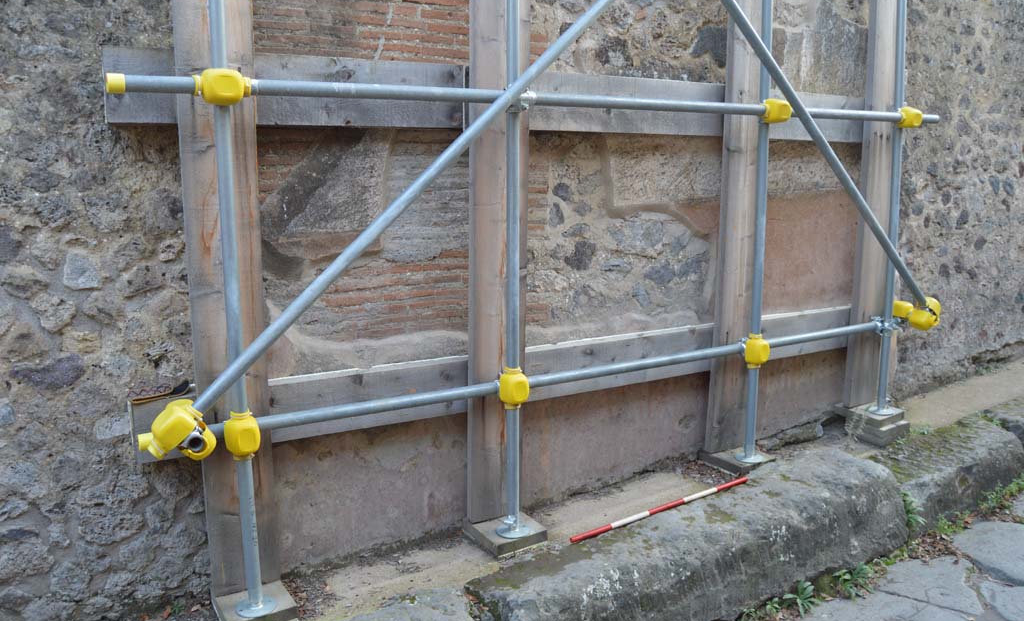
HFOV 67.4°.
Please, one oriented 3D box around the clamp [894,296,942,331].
[{"bbox_3d":[2.123,0.011,4.013,0.155,0.155,0.190,-6,11,-28],"label":"clamp"}]

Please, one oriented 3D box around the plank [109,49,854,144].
[{"bbox_3d":[0.347,-0.843,3.165,3.580,0.230,0.050,-6,11,-28],"label":"plank"}]

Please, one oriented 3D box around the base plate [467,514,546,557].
[{"bbox_3d":[-0.026,0.882,3.076,0.235,0.050,0.280,-6,11,-28],"label":"base plate"}]

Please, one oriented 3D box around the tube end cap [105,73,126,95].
[{"bbox_3d":[-1.075,-0.619,2.086,0.054,0.054,0.054,-6,11,-28],"label":"tube end cap"}]

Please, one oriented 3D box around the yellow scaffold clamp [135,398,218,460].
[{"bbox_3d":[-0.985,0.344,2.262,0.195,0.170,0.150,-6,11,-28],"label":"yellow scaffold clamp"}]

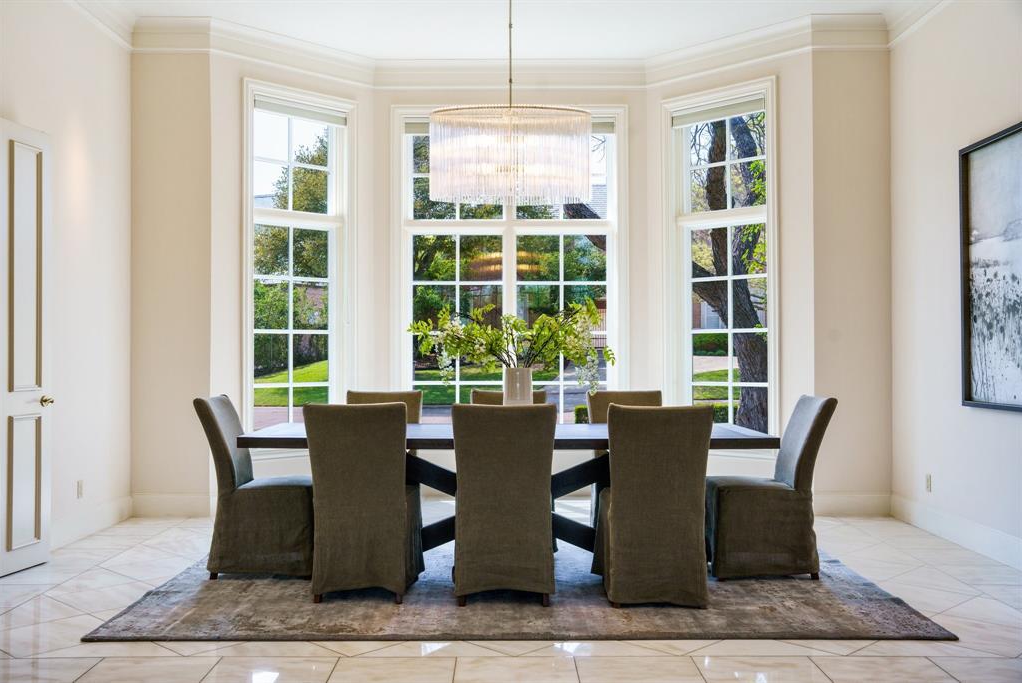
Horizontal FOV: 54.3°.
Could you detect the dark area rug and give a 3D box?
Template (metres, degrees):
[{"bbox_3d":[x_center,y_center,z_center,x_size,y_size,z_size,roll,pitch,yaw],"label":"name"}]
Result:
[{"bbox_3d":[0.040,1.256,5.494,3.650,0.015,2.740,0,-1,0],"label":"dark area rug"}]

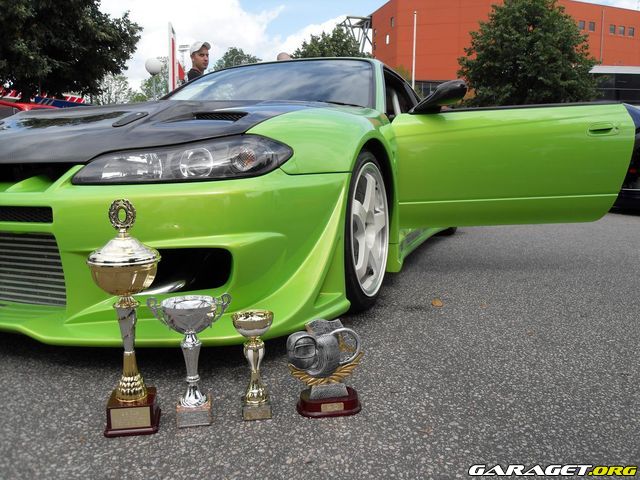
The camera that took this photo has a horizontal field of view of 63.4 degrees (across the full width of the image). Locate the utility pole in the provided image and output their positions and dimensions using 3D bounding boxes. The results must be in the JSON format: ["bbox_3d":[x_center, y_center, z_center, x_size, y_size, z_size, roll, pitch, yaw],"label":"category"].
[{"bbox_3d":[5.084,-7.761,28.000,0.120,9.200,0.120,0,7,0],"label":"utility pole"}]

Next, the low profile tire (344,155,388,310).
[{"bbox_3d":[0.094,-0.037,1.911,0.225,0.610,0.610,3,8,21],"label":"low profile tire"}]

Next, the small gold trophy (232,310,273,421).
[{"bbox_3d":[-0.135,0.260,1.077,0.084,0.212,0.083,-1,7,-9],"label":"small gold trophy"}]

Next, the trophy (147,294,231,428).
[{"bbox_3d":[-0.260,0.239,1.048,0.168,0.262,0.112,-2,7,-10],"label":"trophy"}]

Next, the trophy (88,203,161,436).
[{"bbox_3d":[-0.376,0.147,1.017,0.145,0.453,0.143,-1,7,-7],"label":"trophy"}]

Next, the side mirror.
[{"bbox_3d":[0.533,-0.646,2.330,0.230,0.155,0.200,-1,7,-9],"label":"side mirror"}]

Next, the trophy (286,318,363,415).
[{"bbox_3d":[0.012,0.264,1.109,0.158,0.194,0.085,-1,7,-7],"label":"trophy"}]

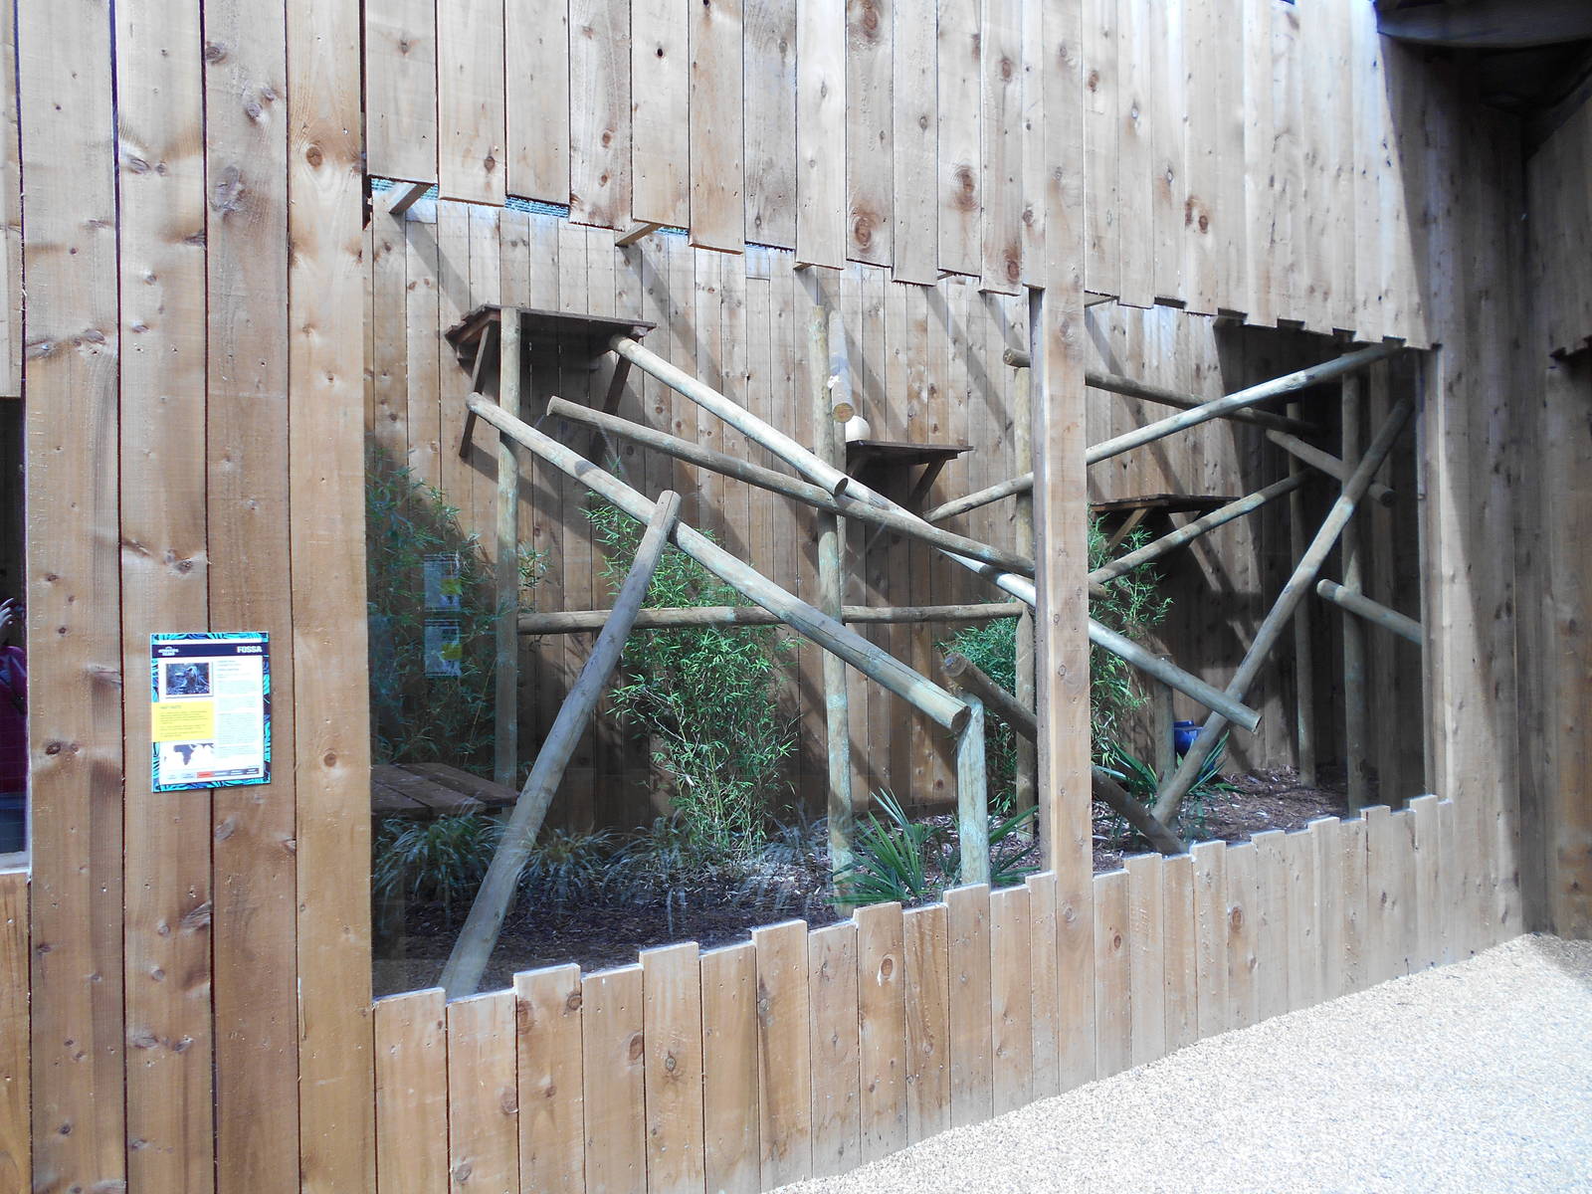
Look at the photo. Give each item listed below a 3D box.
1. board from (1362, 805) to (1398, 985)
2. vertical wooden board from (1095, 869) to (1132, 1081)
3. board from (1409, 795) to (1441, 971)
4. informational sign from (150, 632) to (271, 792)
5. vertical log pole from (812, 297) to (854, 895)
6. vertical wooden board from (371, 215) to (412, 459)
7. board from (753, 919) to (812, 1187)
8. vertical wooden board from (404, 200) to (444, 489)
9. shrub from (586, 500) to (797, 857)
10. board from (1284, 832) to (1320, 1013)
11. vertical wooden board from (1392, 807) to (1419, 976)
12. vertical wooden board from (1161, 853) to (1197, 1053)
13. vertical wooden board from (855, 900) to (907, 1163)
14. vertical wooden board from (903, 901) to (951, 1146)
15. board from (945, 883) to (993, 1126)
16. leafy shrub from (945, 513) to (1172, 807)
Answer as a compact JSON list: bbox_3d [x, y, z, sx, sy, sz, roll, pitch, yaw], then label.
[{"bbox_3d":[2.108,1.086,4.340,0.167,0.637,0.024,-1,1,-32],"label":"board"},{"bbox_3d":[0.953,1.143,3.617,0.154,0.615,0.023,-1,0,-32],"label":"vertical wooden board"},{"bbox_3d":[2.368,1.085,4.511,0.166,0.648,0.023,-1,0,-32],"label":"board"},{"bbox_3d":[-1.126,0.220,2.309,0.204,0.301,0.010,-1,1,-32],"label":"informational sign"},{"bbox_3d":[0.157,0.060,5.038,0.082,2.560,0.082,-3,0,0],"label":"vertical log pole"},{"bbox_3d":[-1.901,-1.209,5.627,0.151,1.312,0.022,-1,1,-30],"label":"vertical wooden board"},{"bbox_3d":[-0.035,1.151,2.993,0.153,0.648,0.023,-1,0,-32],"label":"board"},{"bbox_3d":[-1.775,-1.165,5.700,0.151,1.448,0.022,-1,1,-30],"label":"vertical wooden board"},{"bbox_3d":[-0.525,0.411,6.040,0.950,1.730,0.700,-1,1,-30],"label":"shrub"},{"bbox_3d":[1.736,1.109,4.112,0.162,0.609,0.023,-1,0,-32],"label":"board"},{"bbox_3d":[2.241,1.083,4.422,0.154,0.594,0.024,-1,1,-32],"label":"vertical wooden board"},{"bbox_3d":[1.208,1.122,3.780,0.142,0.610,0.024,-1,1,-32],"label":"vertical wooden board"},{"bbox_3d":[0.222,1.147,3.155,0.154,0.662,0.023,-1,0,-32],"label":"vertical wooden board"},{"bbox_3d":[0.349,1.153,3.247,0.152,0.622,0.024,-1,1,-32],"label":"vertical wooden board"},{"bbox_3d":[0.476,1.137,3.315,0.152,0.654,0.023,-1,0,-32],"label":"board"},{"bbox_3d":[1.486,0.390,6.853,1.150,1.660,0.950,-1,0,-32],"label":"leafy shrub"}]

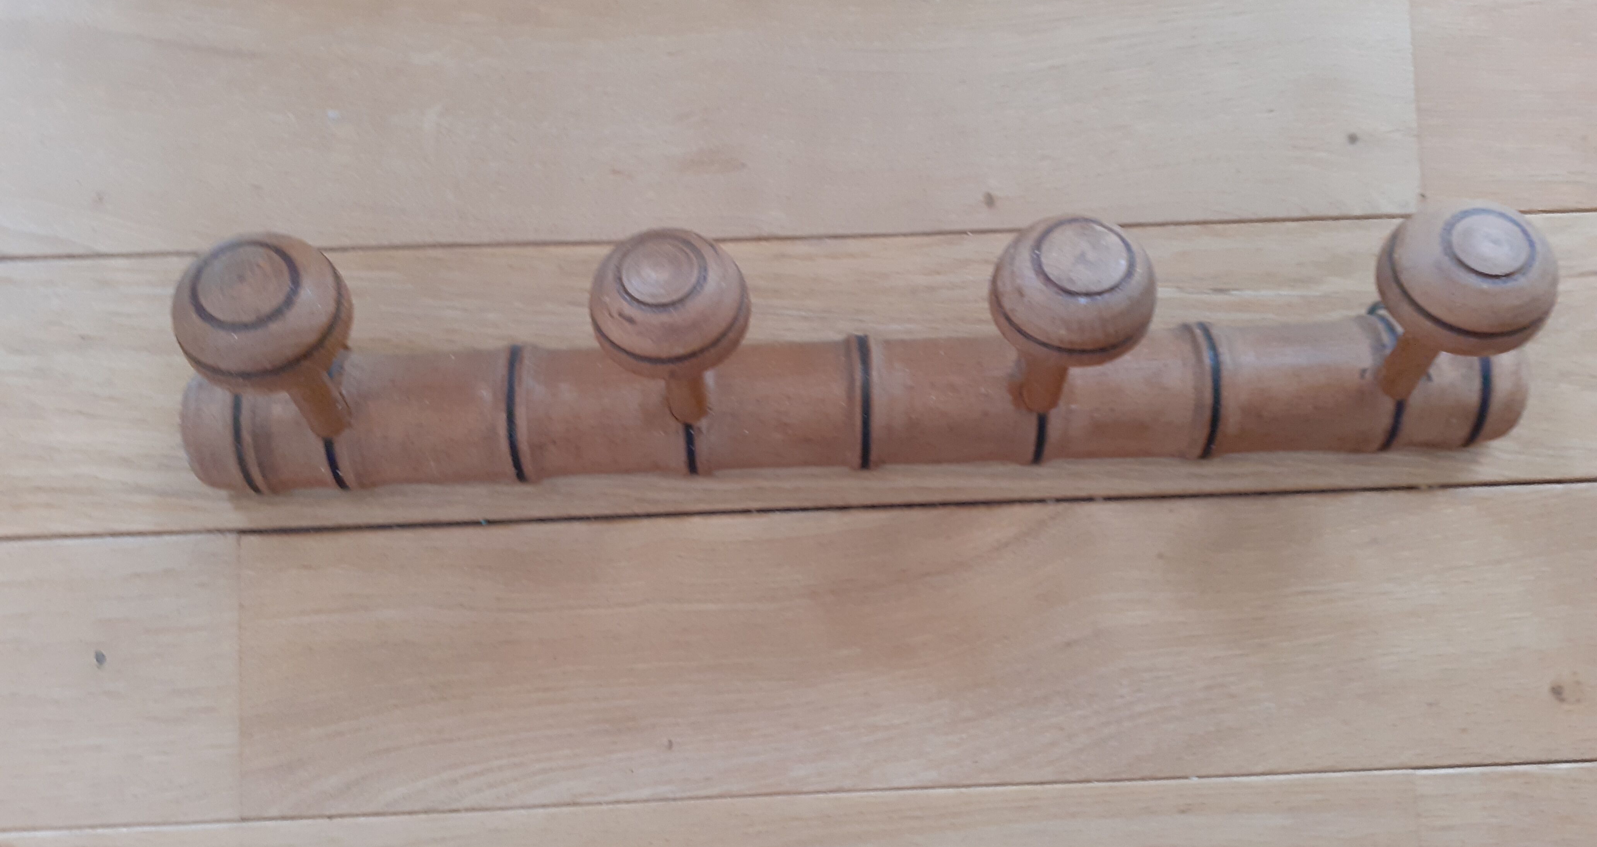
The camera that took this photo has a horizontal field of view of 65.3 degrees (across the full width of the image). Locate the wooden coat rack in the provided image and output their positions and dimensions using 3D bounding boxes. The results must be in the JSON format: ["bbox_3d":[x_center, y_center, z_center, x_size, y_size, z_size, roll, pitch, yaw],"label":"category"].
[{"bbox_3d":[0.023,-0.029,0.476,0.558,0.117,0.092,-2,87,-1],"label":"wooden coat rack"}]

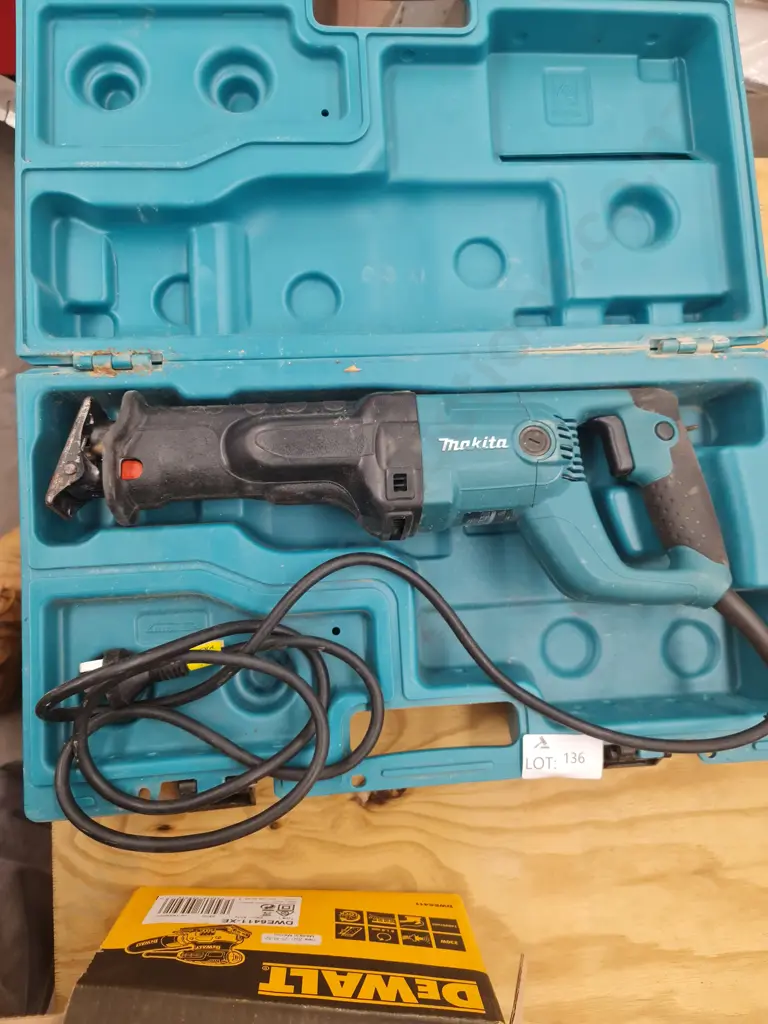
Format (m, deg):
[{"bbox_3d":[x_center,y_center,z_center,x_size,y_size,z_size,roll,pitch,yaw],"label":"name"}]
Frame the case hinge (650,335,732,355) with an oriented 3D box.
[{"bbox_3d":[0.225,-0.123,0.543,0.062,0.011,0.013,-3,85,-5],"label":"case hinge"}]

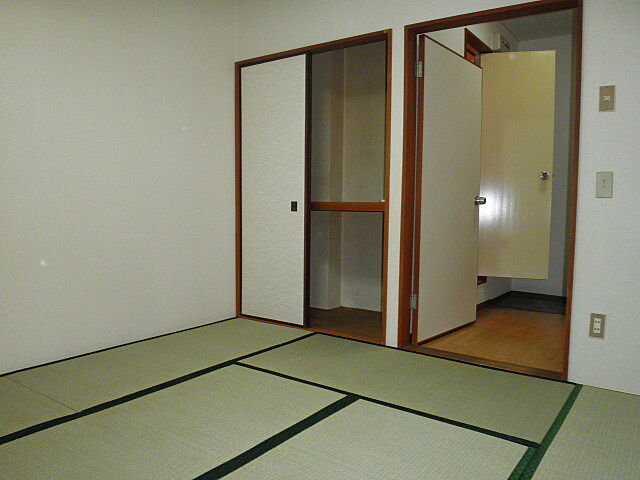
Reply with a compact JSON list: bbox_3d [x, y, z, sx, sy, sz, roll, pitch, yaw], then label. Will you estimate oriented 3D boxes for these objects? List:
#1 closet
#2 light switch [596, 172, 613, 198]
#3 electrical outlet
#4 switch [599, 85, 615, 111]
[{"bbox_3d":[-0.095,-0.351,3.509,1.370,2.026,0.110,3,5,36],"label":"closet"},{"bbox_3d":[1.405,-0.272,2.375,0.070,0.120,0.012,3,5,36],"label":"light switch"},{"bbox_3d":[1.398,0.433,2.424,0.070,0.120,0.012,3,5,36],"label":"electrical outlet"},{"bbox_3d":[1.402,-0.692,2.349,0.070,0.120,0.012,3,5,36],"label":"switch"}]

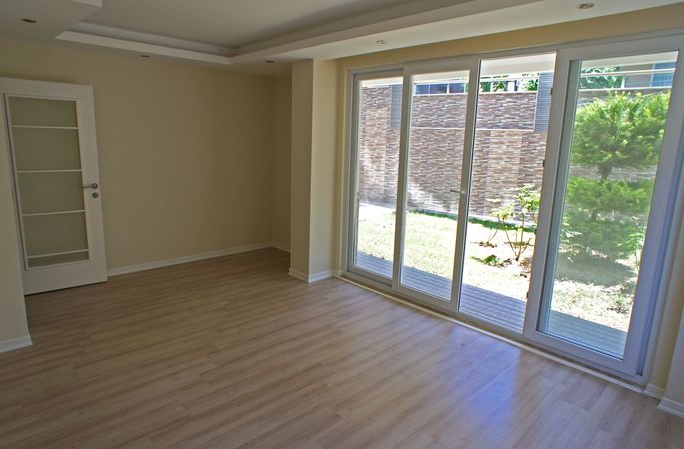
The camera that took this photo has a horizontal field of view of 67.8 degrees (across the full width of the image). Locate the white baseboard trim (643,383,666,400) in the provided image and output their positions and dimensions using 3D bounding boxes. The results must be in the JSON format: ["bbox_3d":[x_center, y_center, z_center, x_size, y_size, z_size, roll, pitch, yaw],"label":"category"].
[{"bbox_3d":[2.074,1.110,3.390,0.025,0.080,0.121,-10,17,-44],"label":"white baseboard trim"}]

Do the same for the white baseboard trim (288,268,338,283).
[{"bbox_3d":[-0.320,0.531,5.605,0.365,0.090,0.435,-10,17,-44],"label":"white baseboard trim"}]

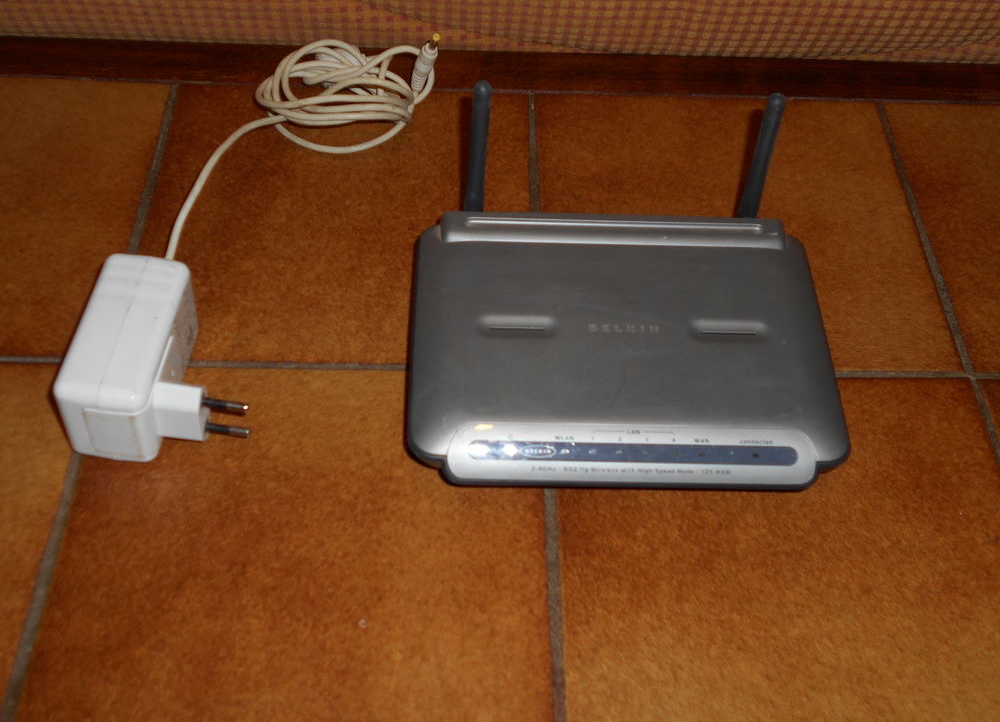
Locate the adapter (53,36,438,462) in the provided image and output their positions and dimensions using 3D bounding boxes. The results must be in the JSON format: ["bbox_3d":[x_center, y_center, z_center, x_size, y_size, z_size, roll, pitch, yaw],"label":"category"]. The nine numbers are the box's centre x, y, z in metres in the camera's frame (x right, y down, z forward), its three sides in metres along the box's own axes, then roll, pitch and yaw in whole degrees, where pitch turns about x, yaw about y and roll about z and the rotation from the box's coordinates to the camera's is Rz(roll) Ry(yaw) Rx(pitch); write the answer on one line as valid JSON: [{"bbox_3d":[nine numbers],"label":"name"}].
[{"bbox_3d":[-0.111,-0.068,0.550,0.138,0.046,0.256,4,52,0],"label":"adapter"}]

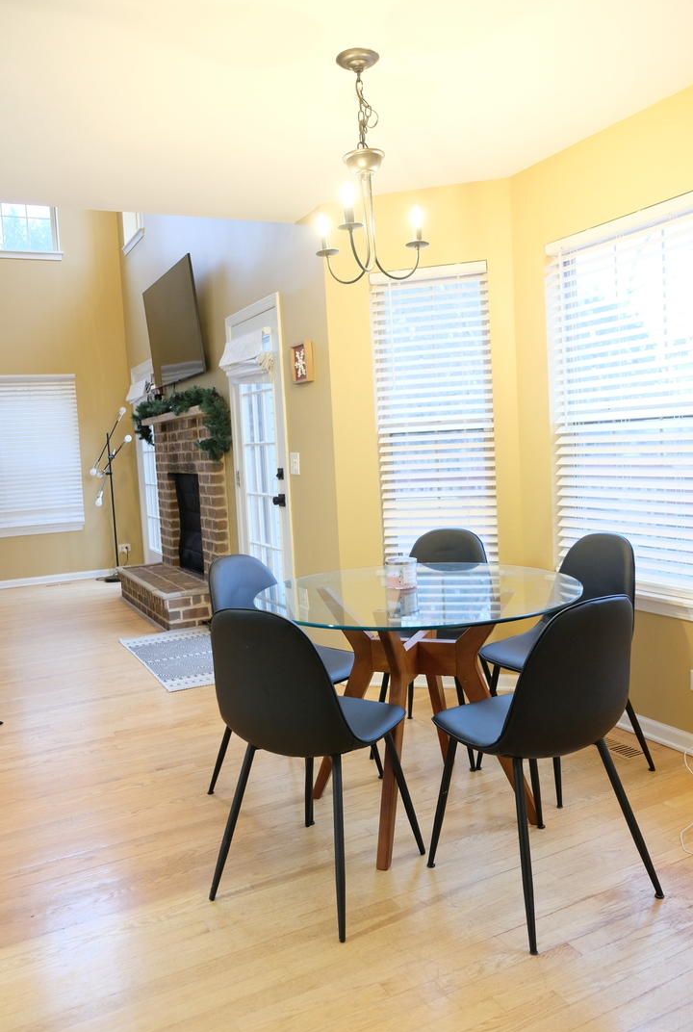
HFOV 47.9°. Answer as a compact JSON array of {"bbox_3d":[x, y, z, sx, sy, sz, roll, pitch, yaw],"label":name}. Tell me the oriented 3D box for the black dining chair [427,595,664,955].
[{"bbox_3d":[0.519,0.601,2.149,0.455,0.860,0.540,-6,6,-28],"label":"black dining chair"}]

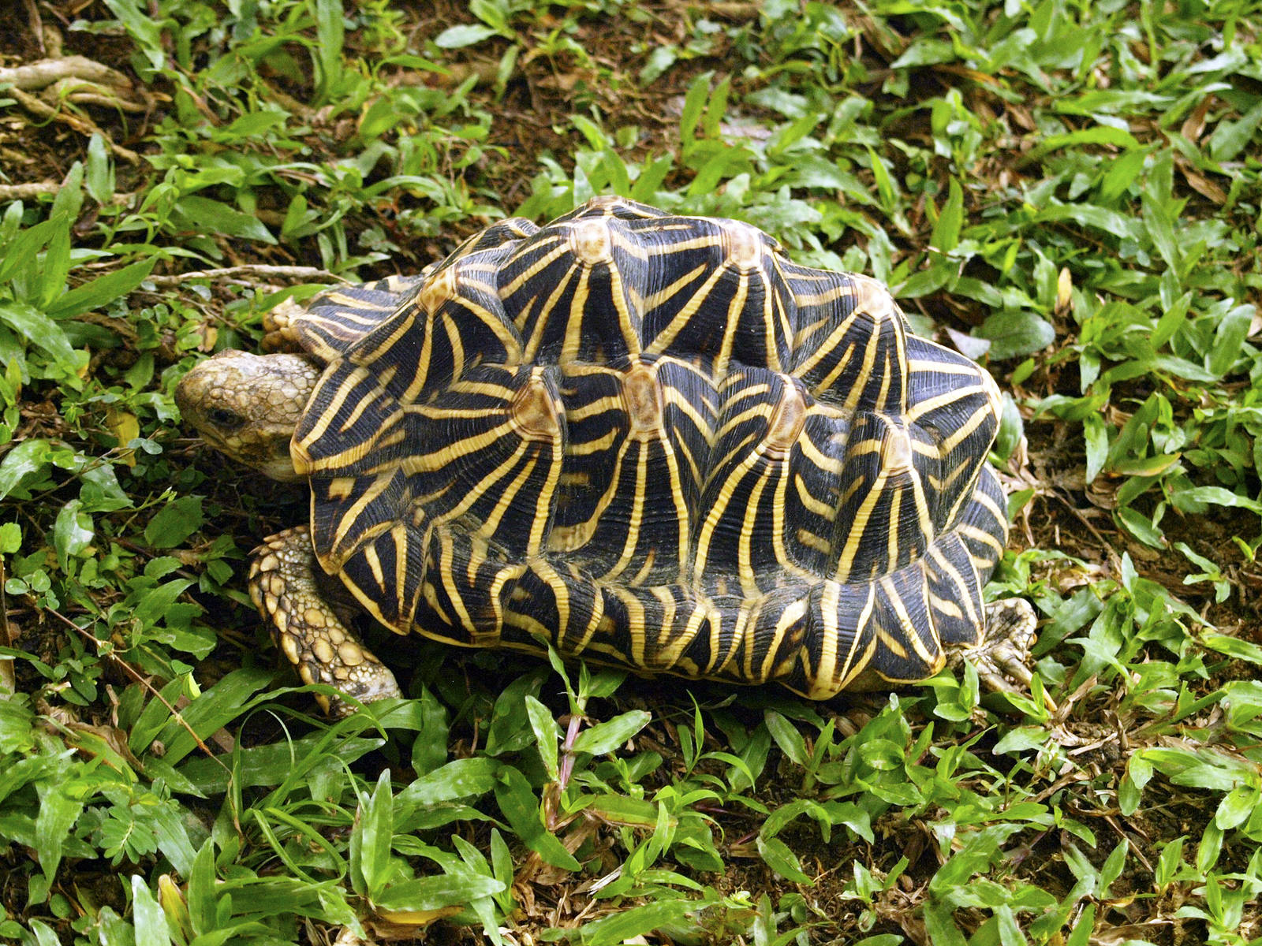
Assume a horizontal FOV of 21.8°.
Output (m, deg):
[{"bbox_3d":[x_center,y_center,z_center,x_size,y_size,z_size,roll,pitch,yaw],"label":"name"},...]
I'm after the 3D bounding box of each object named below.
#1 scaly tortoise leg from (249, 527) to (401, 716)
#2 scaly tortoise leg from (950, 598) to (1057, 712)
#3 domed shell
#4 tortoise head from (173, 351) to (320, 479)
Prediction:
[{"bbox_3d":[-0.102,0.050,1.109,0.053,0.044,0.054,-1,44,-1],"label":"scaly tortoise leg"},{"bbox_3d":[0.124,0.061,1.116,0.042,0.029,0.037,-1,44,-1],"label":"scaly tortoise leg"},{"bbox_3d":[0.006,-0.032,1.130,0.245,0.126,0.177,2,44,-5],"label":"domed shell"},{"bbox_3d":[-0.130,-0.020,1.132,0.054,0.033,0.035,2,44,2],"label":"tortoise head"}]

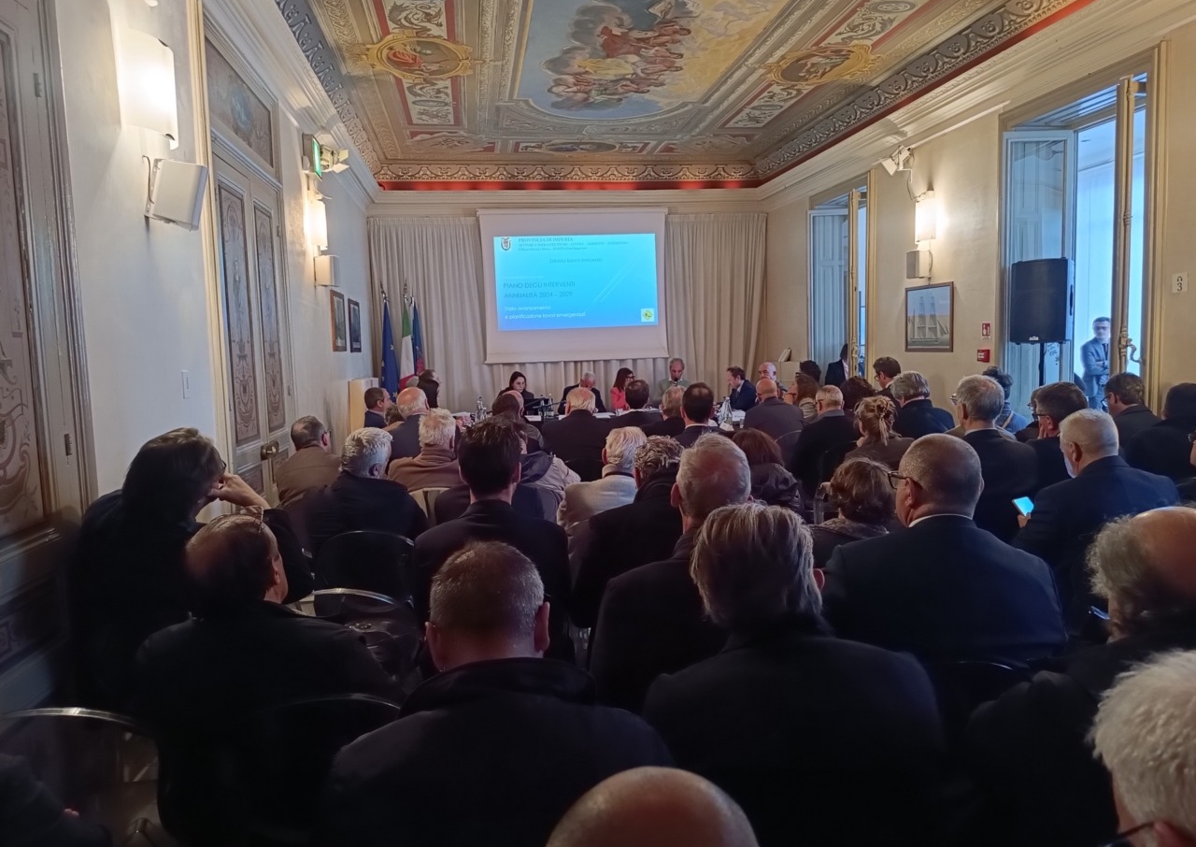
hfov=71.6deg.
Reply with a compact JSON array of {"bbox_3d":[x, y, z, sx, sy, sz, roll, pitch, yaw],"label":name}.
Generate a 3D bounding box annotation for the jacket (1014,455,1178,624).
[{"bbox_3d":[1.688,0.425,2.806,0.470,0.600,0.370,-2,5,-3],"label":"jacket"}]

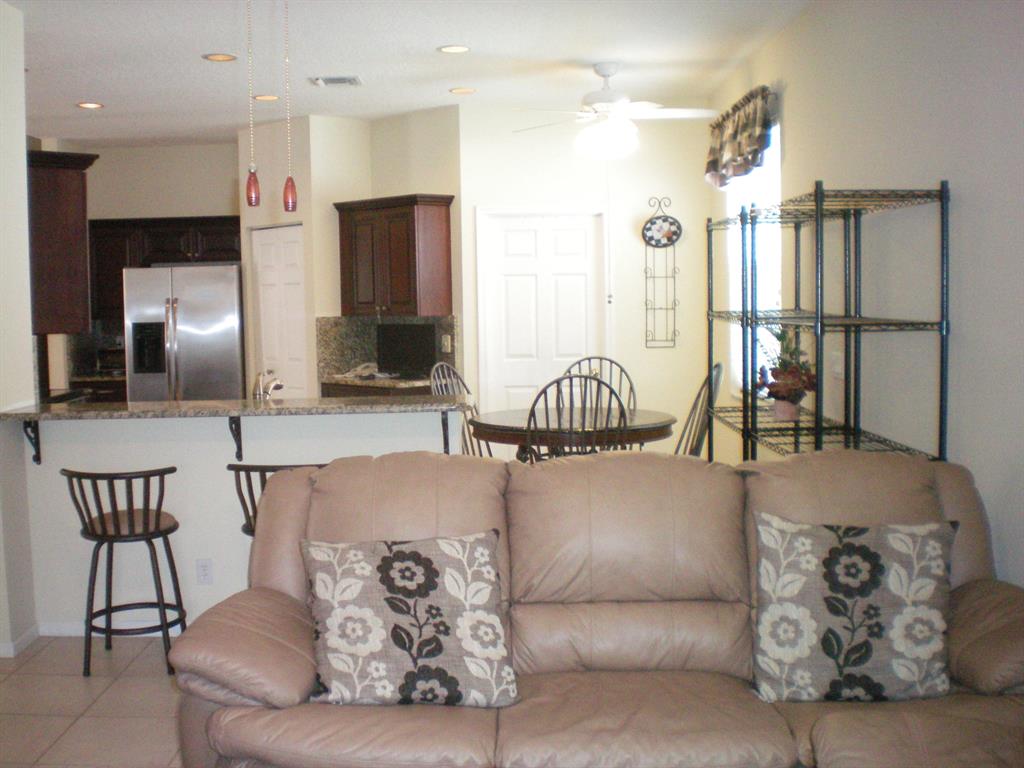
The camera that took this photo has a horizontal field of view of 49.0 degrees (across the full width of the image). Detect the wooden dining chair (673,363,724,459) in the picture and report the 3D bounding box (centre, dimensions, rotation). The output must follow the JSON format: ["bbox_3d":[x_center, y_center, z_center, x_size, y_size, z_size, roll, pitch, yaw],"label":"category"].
[{"bbox_3d":[0.953,0.426,6.570,0.560,1.075,0.490,-1,5,0],"label":"wooden dining chair"}]

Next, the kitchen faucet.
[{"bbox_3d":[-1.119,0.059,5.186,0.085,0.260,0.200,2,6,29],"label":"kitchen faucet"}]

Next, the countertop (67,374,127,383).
[{"bbox_3d":[-3.244,-0.074,9.161,0.480,0.040,0.650,-1,5,0],"label":"countertop"}]

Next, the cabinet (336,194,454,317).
[{"bbox_3d":[-0.863,-0.911,8.120,0.920,0.848,0.380,4,7,44],"label":"cabinet"}]

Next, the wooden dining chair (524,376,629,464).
[{"bbox_3d":[0.361,0.473,6.166,0.500,1.075,0.560,-1,5,0],"label":"wooden dining chair"}]

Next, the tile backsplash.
[{"bbox_3d":[-0.912,-0.268,8.121,0.930,0.438,0.540,4,7,44],"label":"tile backsplash"}]

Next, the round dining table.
[{"bbox_3d":[0.359,0.586,6.718,1.220,0.755,1.220,-1,5,0],"label":"round dining table"}]

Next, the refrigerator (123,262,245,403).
[{"bbox_3d":[-2.536,-0.069,9.063,0.900,1.770,0.780,-1,5,0],"label":"refrigerator"}]

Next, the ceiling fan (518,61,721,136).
[{"bbox_3d":[0.534,-1.612,6.425,1.300,0.460,1.280,-1,5,0],"label":"ceiling fan"}]

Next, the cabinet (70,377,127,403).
[{"bbox_3d":[-3.236,0.371,9.210,0.470,0.880,0.610,-1,5,0],"label":"cabinet"}]

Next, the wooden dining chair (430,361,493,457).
[{"bbox_3d":[-0.175,0.419,6.909,0.560,1.075,0.490,1,5,25],"label":"wooden dining chair"}]

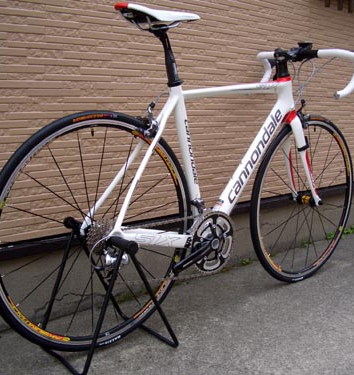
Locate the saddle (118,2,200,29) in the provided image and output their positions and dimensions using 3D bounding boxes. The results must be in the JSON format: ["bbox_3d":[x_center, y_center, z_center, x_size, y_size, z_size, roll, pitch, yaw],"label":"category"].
[{"bbox_3d":[-0.037,-0.478,1.438,0.276,0.066,0.135,-7,12,-41],"label":"saddle"}]

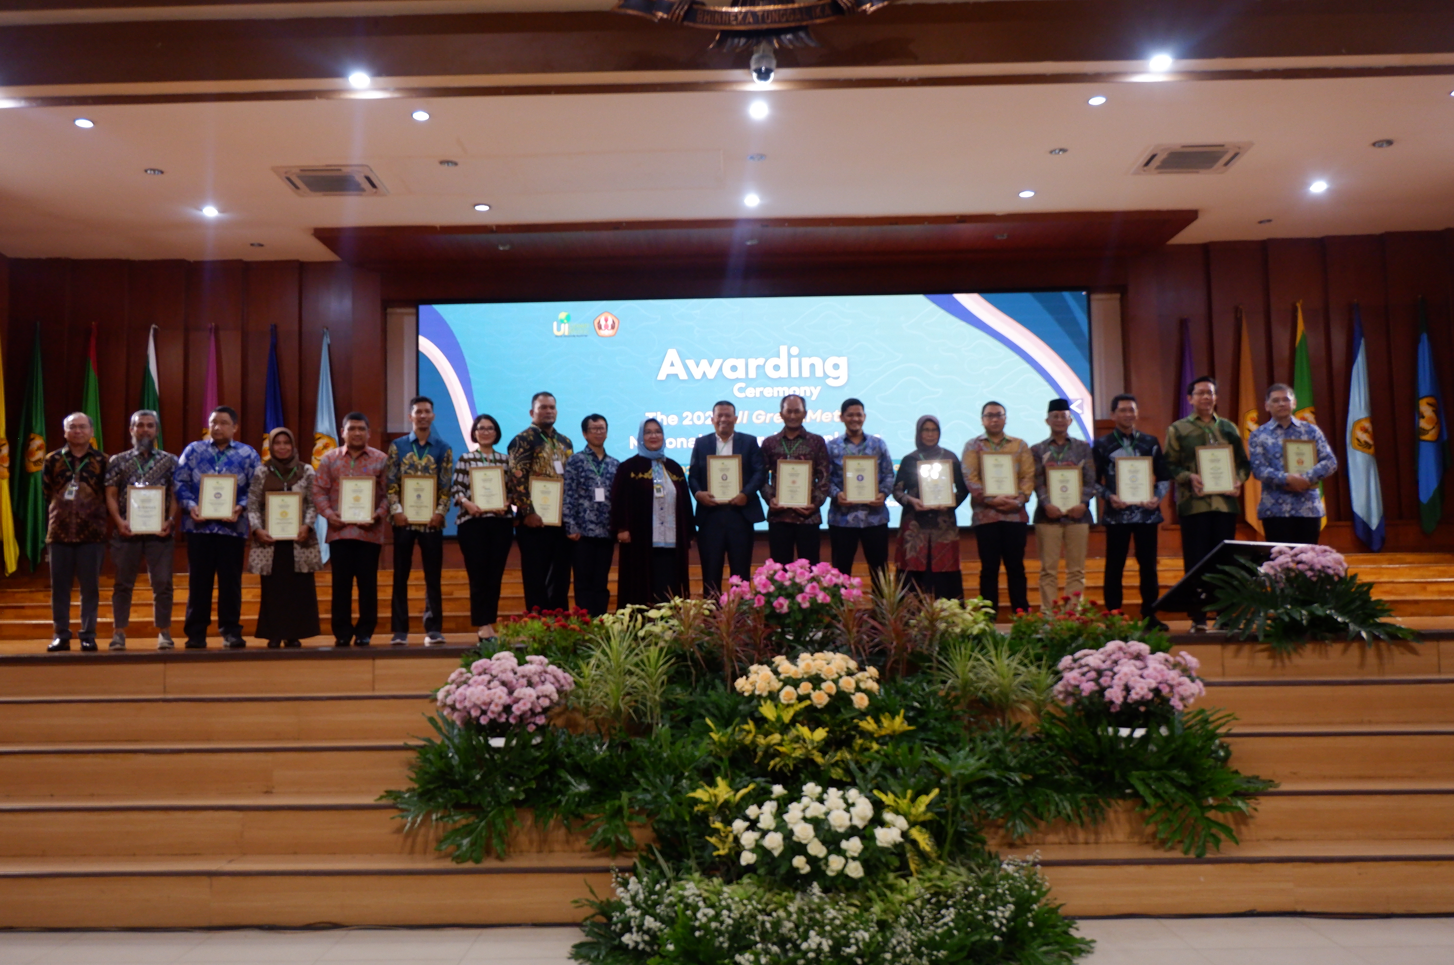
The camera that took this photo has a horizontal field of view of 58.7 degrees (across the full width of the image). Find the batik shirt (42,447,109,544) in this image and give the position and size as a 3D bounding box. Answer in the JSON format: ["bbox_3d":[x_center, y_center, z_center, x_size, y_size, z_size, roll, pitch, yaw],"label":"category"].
[{"bbox_3d":[-4.534,0.092,9.000,0.404,0.667,0.290,0,-5,-16],"label":"batik shirt"}]

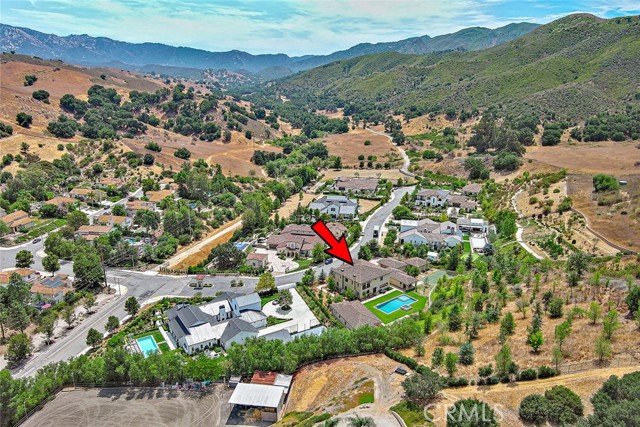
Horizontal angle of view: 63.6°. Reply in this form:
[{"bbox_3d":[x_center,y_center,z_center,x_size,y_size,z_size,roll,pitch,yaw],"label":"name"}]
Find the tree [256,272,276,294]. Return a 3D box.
[{"bbox_3d":[-19.706,25.701,189.305,7.118,8.083,7.118,0,17,0],"label":"tree"}]

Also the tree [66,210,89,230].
[{"bbox_3d":[-118.220,3.410,251.370,10.400,9.150,10.400,0,17,0],"label":"tree"}]

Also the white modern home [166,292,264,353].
[{"bbox_3d":[-31.772,33.564,165.608,30.000,7.300,27.500,-10,20,-29],"label":"white modern home"}]

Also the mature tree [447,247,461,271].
[{"bbox_3d":[54.710,18.440,211.310,5.450,10.050,5.290,0,16,0],"label":"mature tree"}]

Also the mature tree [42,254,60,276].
[{"bbox_3d":[-107.050,20.730,205.570,6.820,8.810,6.610,0,16,0],"label":"mature tree"}]

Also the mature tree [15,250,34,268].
[{"bbox_3d":[-115.130,18.700,200.880,7.560,8.170,7.560,0,17,0],"label":"mature tree"}]

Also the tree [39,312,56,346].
[{"bbox_3d":[-81.900,34.560,154.960,5.140,9.600,4.990,0,16,0],"label":"tree"}]

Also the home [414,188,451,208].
[{"bbox_3d":[63.810,-8.770,292.170,18.000,8.000,13.000,6,18,19],"label":"home"}]

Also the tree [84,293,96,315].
[{"bbox_3d":[-78.307,31.017,176.142,4.325,7.783,4.325,0,17,0],"label":"tree"}]

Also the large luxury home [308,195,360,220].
[{"bbox_3d":[7.480,-3.650,275.000,24.000,8.500,17.000,2,18,7],"label":"large luxury home"}]

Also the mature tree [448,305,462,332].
[{"bbox_3d":[39.320,30.470,149.620,3.940,8.360,3.940,0,17,0],"label":"mature tree"}]

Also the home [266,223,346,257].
[{"bbox_3d":[-5.500,11.620,237.920,35.000,8.500,23.000,3,16,12],"label":"home"}]

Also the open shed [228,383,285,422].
[{"bbox_3d":[-15.250,46.040,125.870,11.800,4.100,7.900,2,16,8],"label":"open shed"}]

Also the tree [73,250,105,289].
[{"bbox_3d":[-87.310,21.120,194.450,11.470,13.490,11.120,0,16,0],"label":"tree"}]

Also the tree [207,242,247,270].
[{"bbox_3d":[-38.170,17.740,212.760,14.900,10.070,14.450,0,16,0],"label":"tree"}]

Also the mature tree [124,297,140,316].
[{"bbox_3d":[-61.620,30.560,169.440,5.100,6.340,5.100,0,17,0],"label":"mature tree"}]

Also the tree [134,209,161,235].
[{"bbox_3d":[-78.555,3.178,234.931,11.246,9.883,11.246,0,17,0],"label":"tree"}]

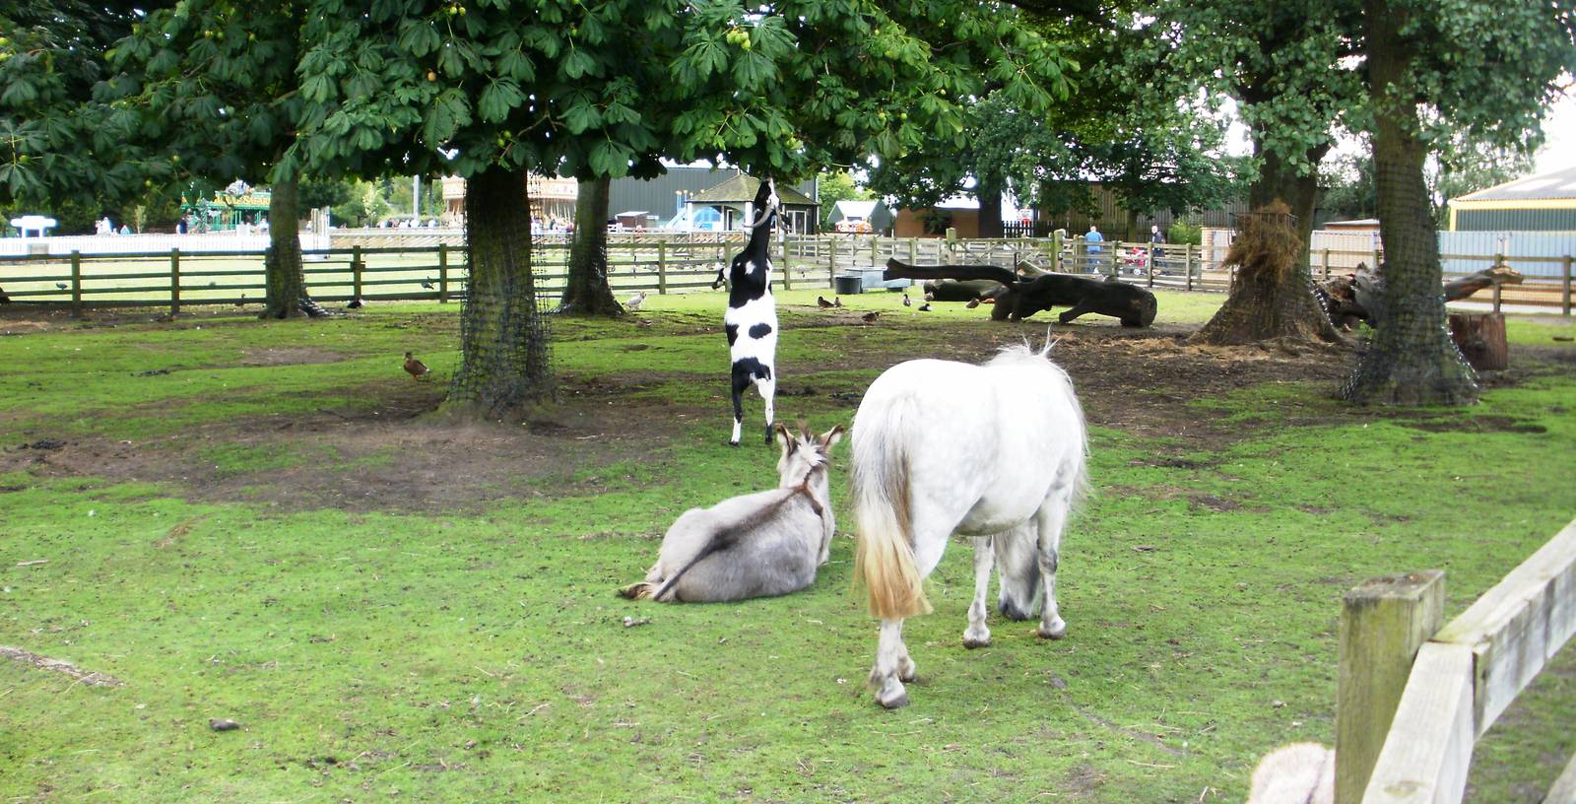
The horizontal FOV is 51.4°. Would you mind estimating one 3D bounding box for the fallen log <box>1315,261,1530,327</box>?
[{"bbox_3d":[10.300,-1.779,26.862,3.300,1.060,1.000,1,6,8],"label":"fallen log"}]

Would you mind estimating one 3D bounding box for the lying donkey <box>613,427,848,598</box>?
[{"bbox_3d":[-0.180,0.462,7.571,0.640,0.680,1.180,5,8,38],"label":"lying donkey"}]

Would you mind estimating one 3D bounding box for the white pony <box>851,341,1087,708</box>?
[{"bbox_3d":[0.700,0.373,6.144,0.530,1.160,1.480,4,7,32],"label":"white pony"}]

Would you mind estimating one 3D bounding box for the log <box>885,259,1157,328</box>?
[{"bbox_3d":[3.870,-1.894,27.755,4.500,1.100,1.100,3,7,24],"label":"log"}]

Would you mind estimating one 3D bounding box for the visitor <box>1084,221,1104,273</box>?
[{"bbox_3d":[10.350,-5.162,55.566,0.580,1.720,0.380,0,6,0],"label":"visitor"}]

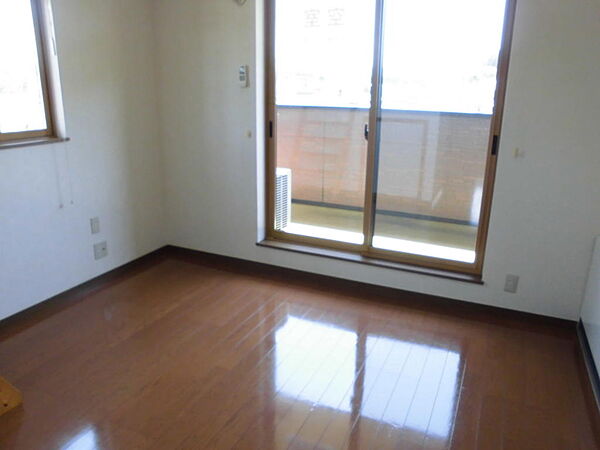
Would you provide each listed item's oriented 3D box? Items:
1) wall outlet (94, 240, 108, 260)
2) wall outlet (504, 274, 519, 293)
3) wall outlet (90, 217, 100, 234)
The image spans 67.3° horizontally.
[{"bbox_3d":[-1.452,0.191,3.302,0.012,0.120,0.116,8,18,23],"label":"wall outlet"},{"bbox_3d":[1.335,0.375,2.840,0.070,0.120,0.012,8,18,23],"label":"wall outlet"},{"bbox_3d":[-1.459,0.008,3.224,0.012,0.120,0.070,8,18,23],"label":"wall outlet"}]

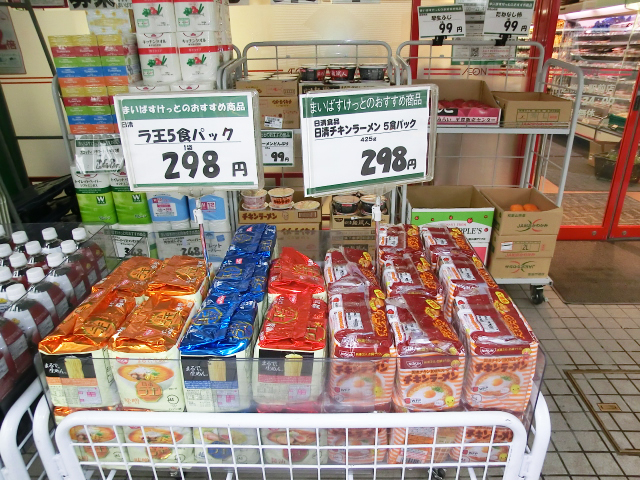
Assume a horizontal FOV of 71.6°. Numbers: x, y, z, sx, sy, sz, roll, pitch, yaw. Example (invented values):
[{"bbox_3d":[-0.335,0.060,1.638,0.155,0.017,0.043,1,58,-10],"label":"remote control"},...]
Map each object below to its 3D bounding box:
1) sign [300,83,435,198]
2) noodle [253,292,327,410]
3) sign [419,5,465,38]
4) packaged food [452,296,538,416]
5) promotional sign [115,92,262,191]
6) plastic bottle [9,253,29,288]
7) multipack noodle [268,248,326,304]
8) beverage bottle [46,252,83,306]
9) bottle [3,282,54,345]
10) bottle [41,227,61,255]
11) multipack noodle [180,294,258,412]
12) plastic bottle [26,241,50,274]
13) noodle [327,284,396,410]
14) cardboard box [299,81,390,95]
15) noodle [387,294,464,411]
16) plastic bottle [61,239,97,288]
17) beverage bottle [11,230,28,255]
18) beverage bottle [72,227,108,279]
[{"bbox_3d":[0.106,-0.214,0.962,0.305,0.222,0.012,-10,25,-17],"label":"sign"},{"bbox_3d":[-0.047,0.225,0.929,0.129,0.143,0.188,-1,25,3],"label":"noodle"},{"bbox_3d":[0.668,-1.190,2.420,0.255,0.185,0.010,-3,8,1],"label":"sign"},{"bbox_3d":[0.317,0.206,0.861,0.112,0.147,0.188,-1,22,0],"label":"packaged food"},{"bbox_3d":[-0.285,-0.213,0.992,0.308,0.217,0.012,-1,20,2],"label":"promotional sign"},{"bbox_3d":[-0.794,0.145,1.215,0.086,0.225,0.081,-1,25,3],"label":"plastic bottle"},{"bbox_3d":[-0.049,0.136,1.021,0.118,0.160,0.185,-1,22,0],"label":"multipack noodle"},{"bbox_3d":[-0.695,0.143,1.211,0.086,0.225,0.081,-1,25,3],"label":"beverage bottle"},{"bbox_3d":[-0.695,0.211,1.062,0.086,0.225,0.081,-1,25,3],"label":"bottle"},{"bbox_3d":[-0.761,0.081,1.297,0.084,0.240,0.084,-1,22,0],"label":"bottle"},{"bbox_3d":[-0.191,0.231,0.937,0.130,0.147,0.184,-1,25,3],"label":"multipack noodle"},{"bbox_3d":[-0.749,0.119,1.205,0.084,0.240,0.084,-1,22,0],"label":"plastic bottle"},{"bbox_3d":[0.076,0.203,0.860,0.112,0.143,0.188,-1,22,0],"label":"noodle"},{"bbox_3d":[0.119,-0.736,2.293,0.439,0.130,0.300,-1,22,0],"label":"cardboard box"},{"bbox_3d":[0.192,0.210,0.856,0.112,0.143,0.185,-1,22,0],"label":"noodle"},{"bbox_3d":[-0.699,0.110,1.283,0.086,0.225,0.081,-1,25,3],"label":"plastic bottle"},{"bbox_3d":[-0.885,0.083,1.358,0.086,0.225,0.081,-1,25,3],"label":"beverage bottle"},{"bbox_3d":[-0.673,0.084,1.289,0.084,0.240,0.084,-1,22,0],"label":"beverage bottle"}]

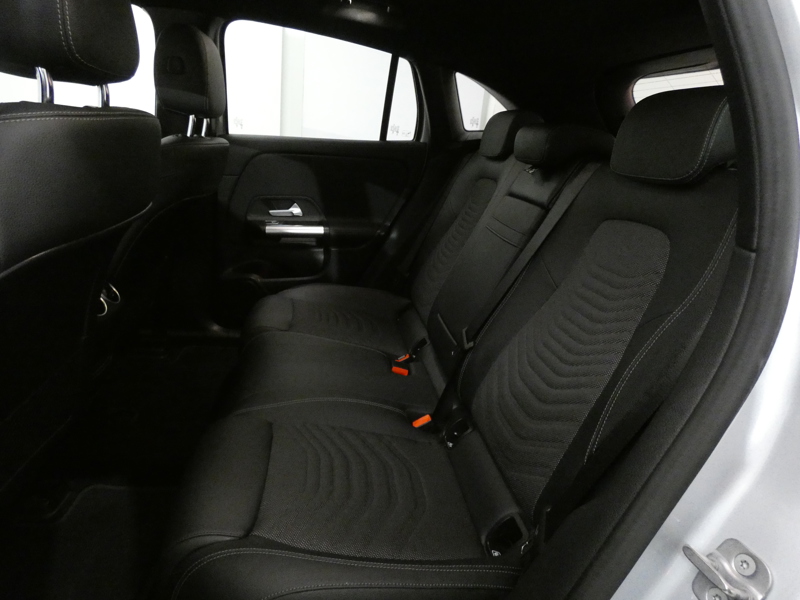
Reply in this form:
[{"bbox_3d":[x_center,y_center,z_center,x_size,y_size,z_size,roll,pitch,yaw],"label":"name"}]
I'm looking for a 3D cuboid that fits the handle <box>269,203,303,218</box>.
[{"bbox_3d":[-0.418,-0.327,1.690,0.118,0.047,0.030,1,20,-11],"label":"handle"}]

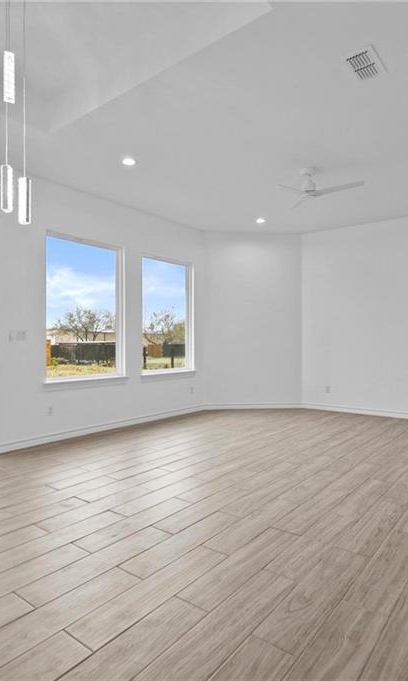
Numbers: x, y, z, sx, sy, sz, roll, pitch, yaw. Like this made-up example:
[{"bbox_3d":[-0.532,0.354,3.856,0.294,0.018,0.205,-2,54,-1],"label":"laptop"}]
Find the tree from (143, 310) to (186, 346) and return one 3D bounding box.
[{"bbox_3d":[-4.350,-0.750,41.000,4.900,5.100,4.700,0,0,0],"label":"tree"}]

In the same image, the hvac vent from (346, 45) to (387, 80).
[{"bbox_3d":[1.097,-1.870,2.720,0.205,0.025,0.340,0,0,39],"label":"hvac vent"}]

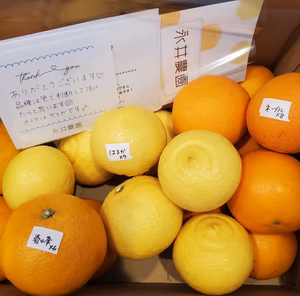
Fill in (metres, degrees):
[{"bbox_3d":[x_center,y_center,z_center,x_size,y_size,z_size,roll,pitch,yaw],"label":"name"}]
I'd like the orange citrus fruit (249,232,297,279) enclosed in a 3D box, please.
[{"bbox_3d":[0.136,0.120,0.364,0.078,0.077,0.076,0,71,3],"label":"orange citrus fruit"}]

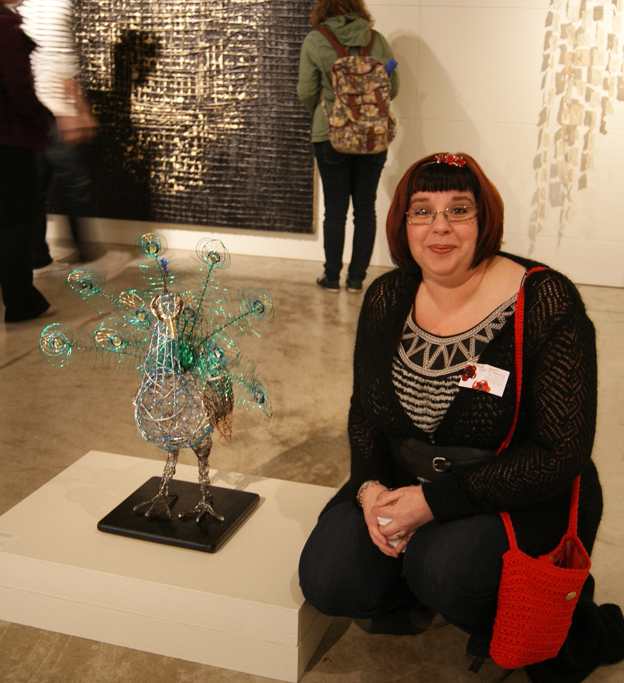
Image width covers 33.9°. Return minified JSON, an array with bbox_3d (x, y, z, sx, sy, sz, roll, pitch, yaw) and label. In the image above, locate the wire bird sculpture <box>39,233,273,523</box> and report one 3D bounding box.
[{"bbox_3d":[-0.361,0.080,2.481,0.610,0.685,0.300,7,18,16],"label":"wire bird sculpture"}]

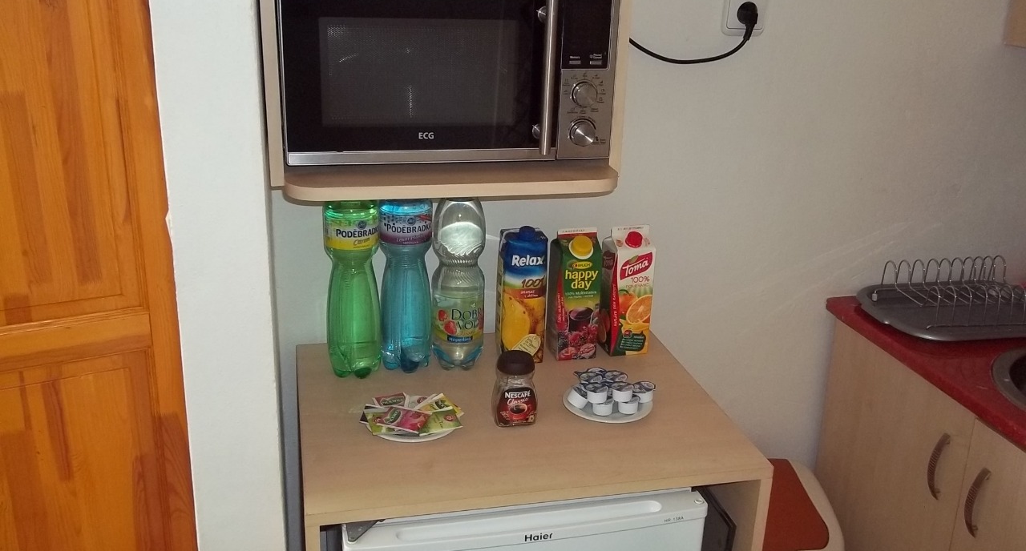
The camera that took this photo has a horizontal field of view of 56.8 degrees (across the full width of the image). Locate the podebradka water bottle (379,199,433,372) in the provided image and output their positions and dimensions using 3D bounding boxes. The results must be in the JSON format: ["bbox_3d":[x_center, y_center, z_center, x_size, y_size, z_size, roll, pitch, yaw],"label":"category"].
[{"bbox_3d":[-0.177,-0.007,1.576,0.088,0.343,0.088,-4,21,-16],"label":"podebradka water bottle"}]

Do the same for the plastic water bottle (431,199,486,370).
[{"bbox_3d":[-0.090,-0.007,1.596,0.089,0.335,0.089,2,20,-1],"label":"plastic water bottle"}]

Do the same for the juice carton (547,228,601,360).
[{"bbox_3d":[0.110,0.028,1.671,0.070,0.231,0.070,-3,21,-13],"label":"juice carton"}]

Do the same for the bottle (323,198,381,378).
[{"bbox_3d":[-0.264,-0.002,1.556,0.089,0.343,0.089,-9,23,-28],"label":"bottle"}]

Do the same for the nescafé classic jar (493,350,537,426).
[{"bbox_3d":[0.002,0.171,1.456,0.069,0.102,0.060,-3,21,-13],"label":"nescafé classic jar"}]

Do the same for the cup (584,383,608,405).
[{"bbox_3d":[0.130,0.183,1.471,0.038,0.021,0.038,2,20,-1],"label":"cup"}]

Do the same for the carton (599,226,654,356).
[{"bbox_3d":[0.203,0.021,1.696,0.070,0.232,0.070,-3,21,-13],"label":"carton"}]

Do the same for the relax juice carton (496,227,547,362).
[{"bbox_3d":[0.013,0.030,1.644,0.071,0.240,0.070,-3,21,-13],"label":"relax juice carton"}]

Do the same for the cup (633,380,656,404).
[{"bbox_3d":[0.210,0.188,1.519,0.038,0.021,0.038,2,20,-1],"label":"cup"}]

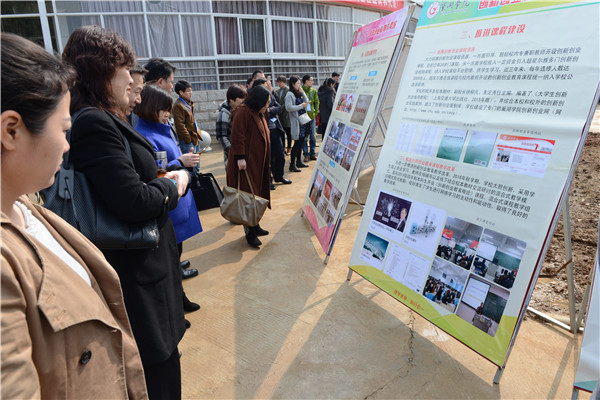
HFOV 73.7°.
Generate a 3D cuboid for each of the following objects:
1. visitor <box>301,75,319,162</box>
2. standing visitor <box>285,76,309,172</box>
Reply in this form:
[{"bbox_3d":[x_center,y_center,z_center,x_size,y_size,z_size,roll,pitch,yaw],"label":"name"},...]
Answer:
[{"bbox_3d":[0.176,-1.664,8.177,0.340,1.704,0.500,13,22,43],"label":"visitor"},{"bbox_3d":[-0.081,-1.385,7.299,0.420,1.678,0.480,3,17,19],"label":"standing visitor"}]

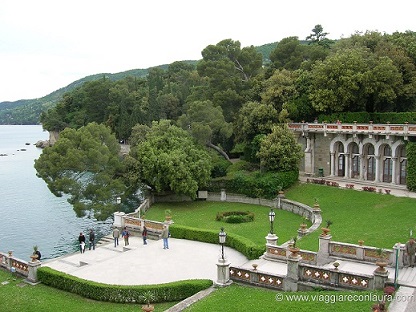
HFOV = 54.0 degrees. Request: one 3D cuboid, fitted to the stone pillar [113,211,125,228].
[{"bbox_3d":[-8.073,5.792,36.940,0.960,1.479,0.960,3,6,35],"label":"stone pillar"}]

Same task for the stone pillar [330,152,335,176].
[{"bbox_3d":[17.669,1.233,57.737,0.495,3.295,0.495,-4,6,-37],"label":"stone pillar"}]

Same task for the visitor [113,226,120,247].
[{"bbox_3d":[-7.744,6.813,34.509,0.550,1.697,0.380,-1,5,-8],"label":"visitor"}]

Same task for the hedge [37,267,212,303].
[{"bbox_3d":[-5.486,7.936,25.523,11.555,0.950,3.567,0,5,-1],"label":"hedge"}]

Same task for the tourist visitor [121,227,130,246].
[{"bbox_3d":[-6.928,6.728,34.424,0.580,1.660,0.420,-2,5,-15],"label":"tourist visitor"}]

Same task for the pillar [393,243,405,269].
[{"bbox_3d":[12.577,6.514,26.783,0.800,1.564,0.800,2,5,27],"label":"pillar"}]

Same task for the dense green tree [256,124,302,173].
[{"bbox_3d":[9.974,-0.907,57.000,6.000,6.700,5.600,0,5,0],"label":"dense green tree"}]

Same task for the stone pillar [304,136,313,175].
[{"bbox_3d":[13.884,-0.197,56.679,0.900,5.566,0.800,-3,6,-33],"label":"stone pillar"}]

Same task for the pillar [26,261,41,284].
[{"bbox_3d":[-11.387,7.609,26.681,0.700,1.409,0.700,3,5,28],"label":"pillar"}]

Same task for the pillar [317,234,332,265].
[{"bbox_3d":[8.334,6.795,29.163,0.693,2.059,0.693,3,5,30],"label":"pillar"}]

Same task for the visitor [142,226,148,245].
[{"bbox_3d":[-5.363,6.818,34.991,0.400,1.607,0.480,3,6,32],"label":"visitor"}]

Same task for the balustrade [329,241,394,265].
[{"bbox_3d":[10.471,6.667,27.940,4.109,1.069,0.416,3,5,30],"label":"balustrade"}]

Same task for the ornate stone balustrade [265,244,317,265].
[{"bbox_3d":[6.165,7.434,30.447,3.762,1.030,0.416,3,5,30],"label":"ornate stone balustrade"}]

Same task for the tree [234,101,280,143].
[{"bbox_3d":[7.707,-3.744,65.254,7.227,9.900,6.930,0,5,0],"label":"tree"}]

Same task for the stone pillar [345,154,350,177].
[{"bbox_3d":[18.583,1.401,54.371,0.600,3.158,0.600,-4,6,-37],"label":"stone pillar"}]

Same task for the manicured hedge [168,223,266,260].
[{"bbox_3d":[0.489,7.249,35.140,10.255,0.841,2.082,4,6,43],"label":"manicured hedge"}]

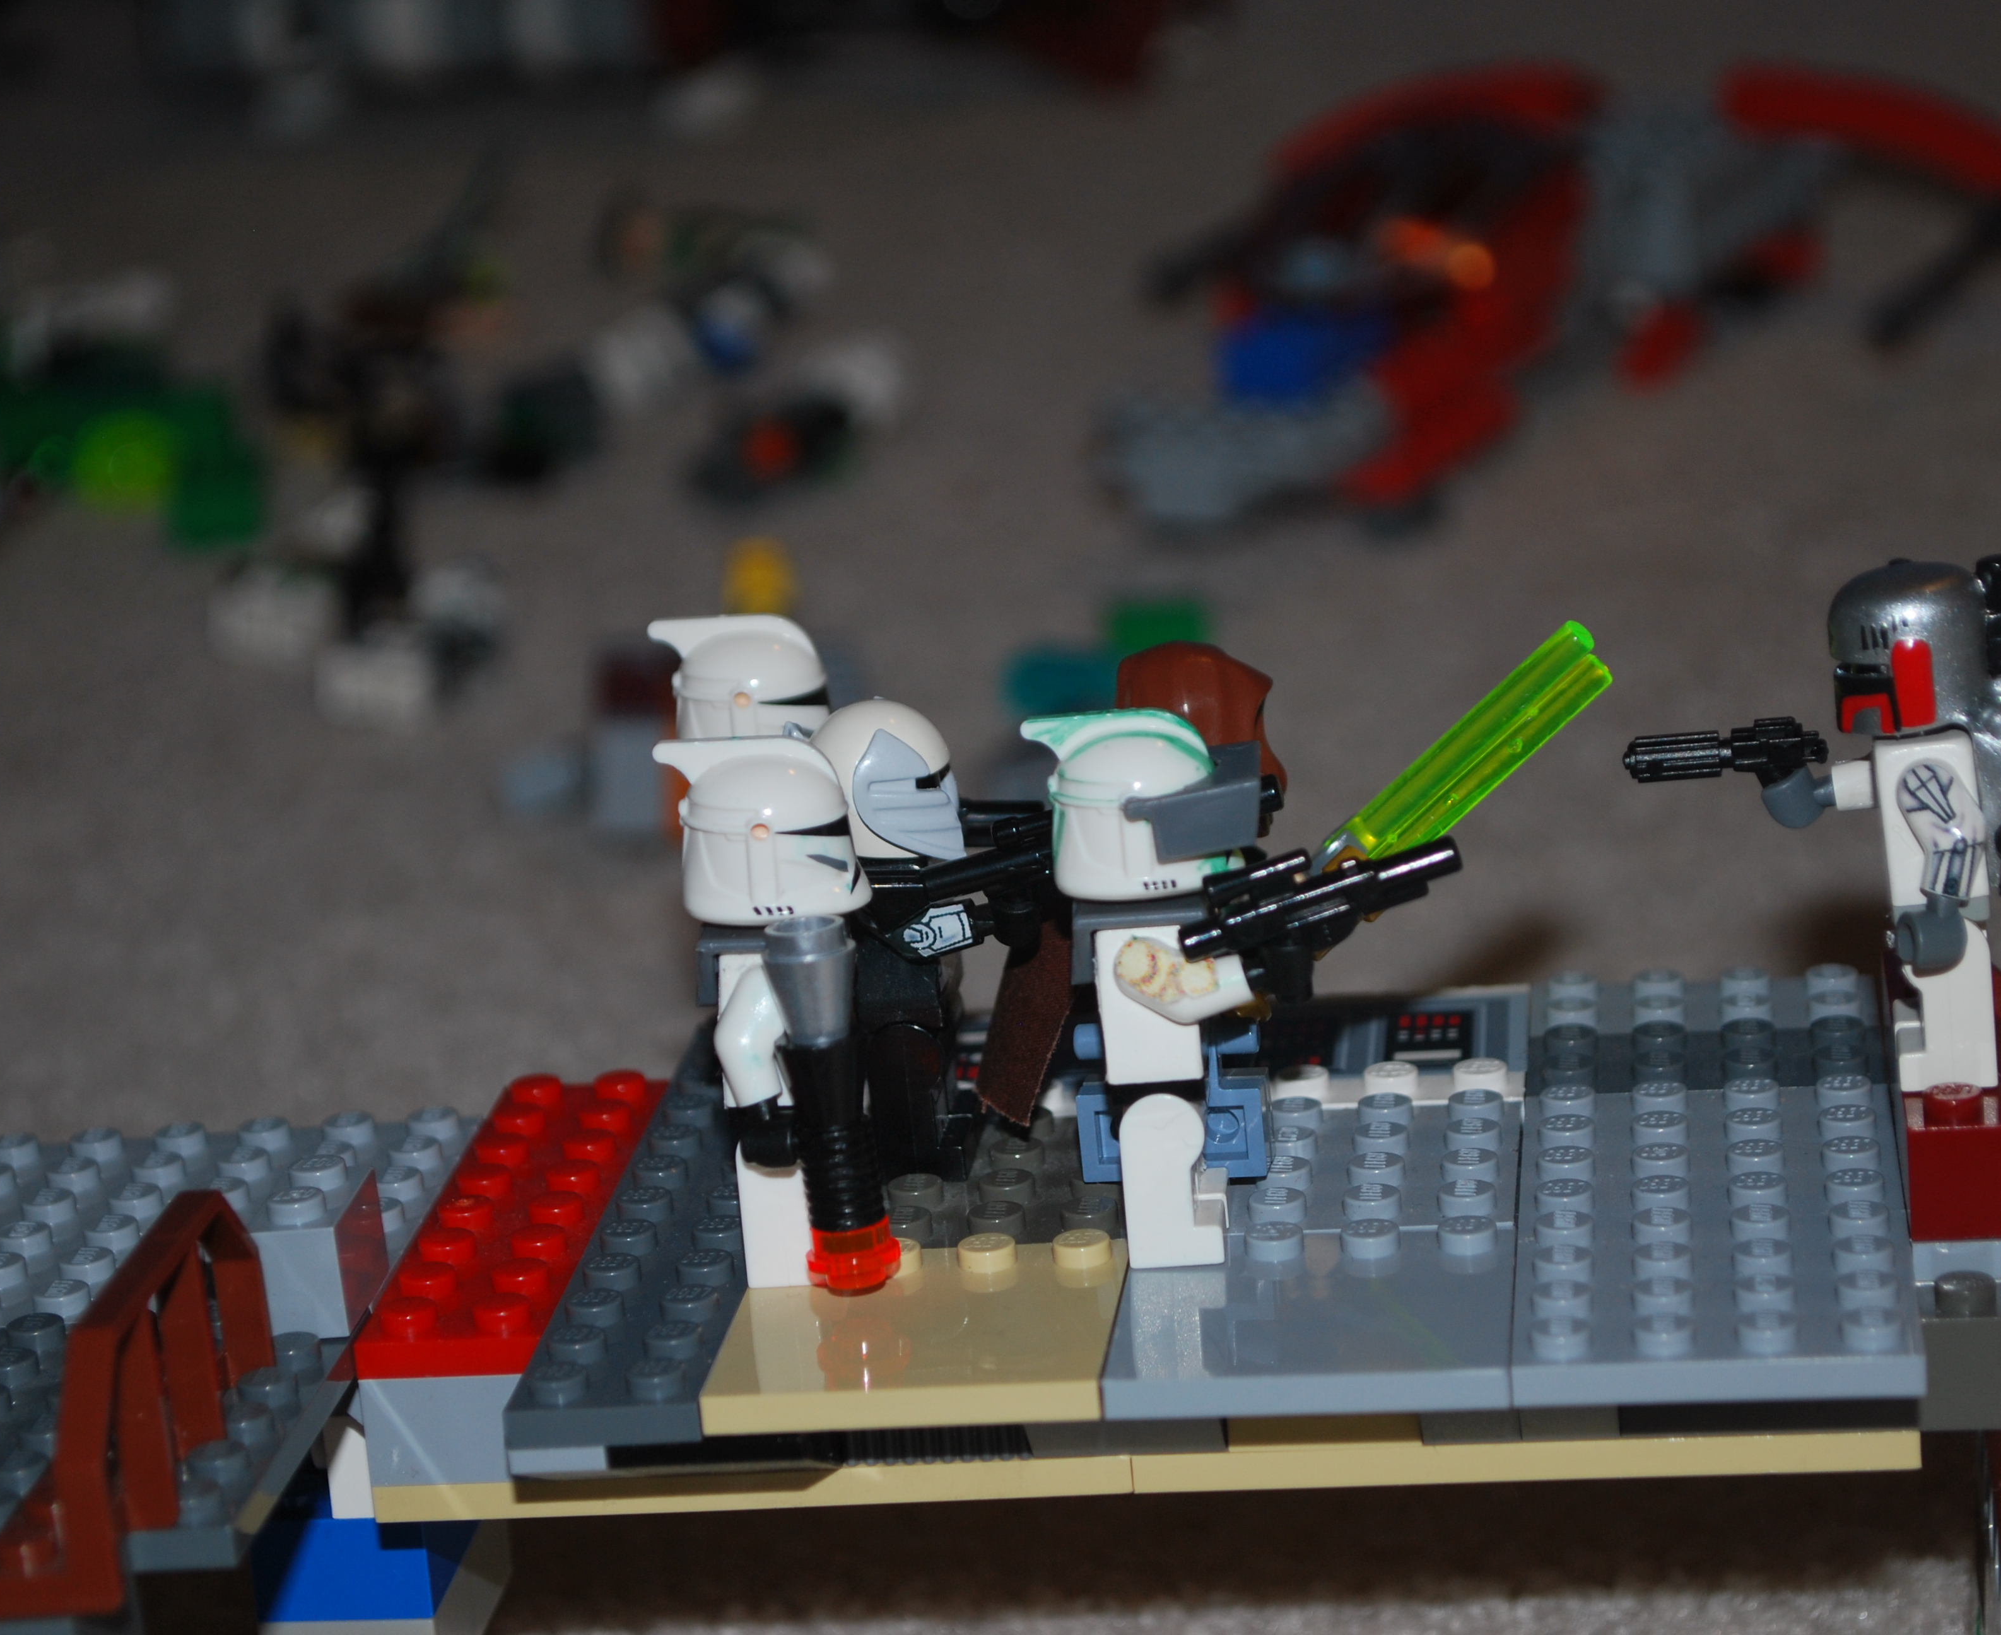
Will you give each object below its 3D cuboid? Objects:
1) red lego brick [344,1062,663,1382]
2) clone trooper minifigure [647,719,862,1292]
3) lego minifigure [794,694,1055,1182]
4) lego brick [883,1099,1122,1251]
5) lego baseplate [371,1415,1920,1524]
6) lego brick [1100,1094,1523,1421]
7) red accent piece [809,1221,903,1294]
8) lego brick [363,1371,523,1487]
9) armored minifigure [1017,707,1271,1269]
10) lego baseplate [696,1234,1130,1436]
[{"bbox_3d":[-0.042,0.035,0.491,0.016,0.005,0.064,-3,16,8],"label":"red lego brick"},{"bbox_3d":[-0.018,0.015,0.464,0.017,0.045,0.023,-2,16,7],"label":"clone trooper minifigure"},{"bbox_3d":[-0.004,0.009,0.488,0.025,0.043,0.022,-3,16,7],"label":"lego minifigure"},{"bbox_3d":[-0.003,0.033,0.484,0.032,0.005,0.032,-2,16,7],"label":"lego brick"},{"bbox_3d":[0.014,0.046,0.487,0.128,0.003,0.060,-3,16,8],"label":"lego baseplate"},{"bbox_3d":[0.027,0.036,0.465,0.032,0.005,0.064,-2,16,7],"label":"lego brick"},{"bbox_3d":[-0.012,0.036,0.460,0.008,0.005,0.008,-2,16,7],"label":"red accent piece"},{"bbox_3d":[-0.044,0.048,0.474,0.016,0.010,0.021,-3,16,8],"label":"lego brick"},{"bbox_3d":[0.013,0.013,0.460,0.019,0.046,0.023,-2,16,7],"label":"armored minifigure"},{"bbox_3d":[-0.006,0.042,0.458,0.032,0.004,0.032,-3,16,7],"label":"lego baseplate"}]

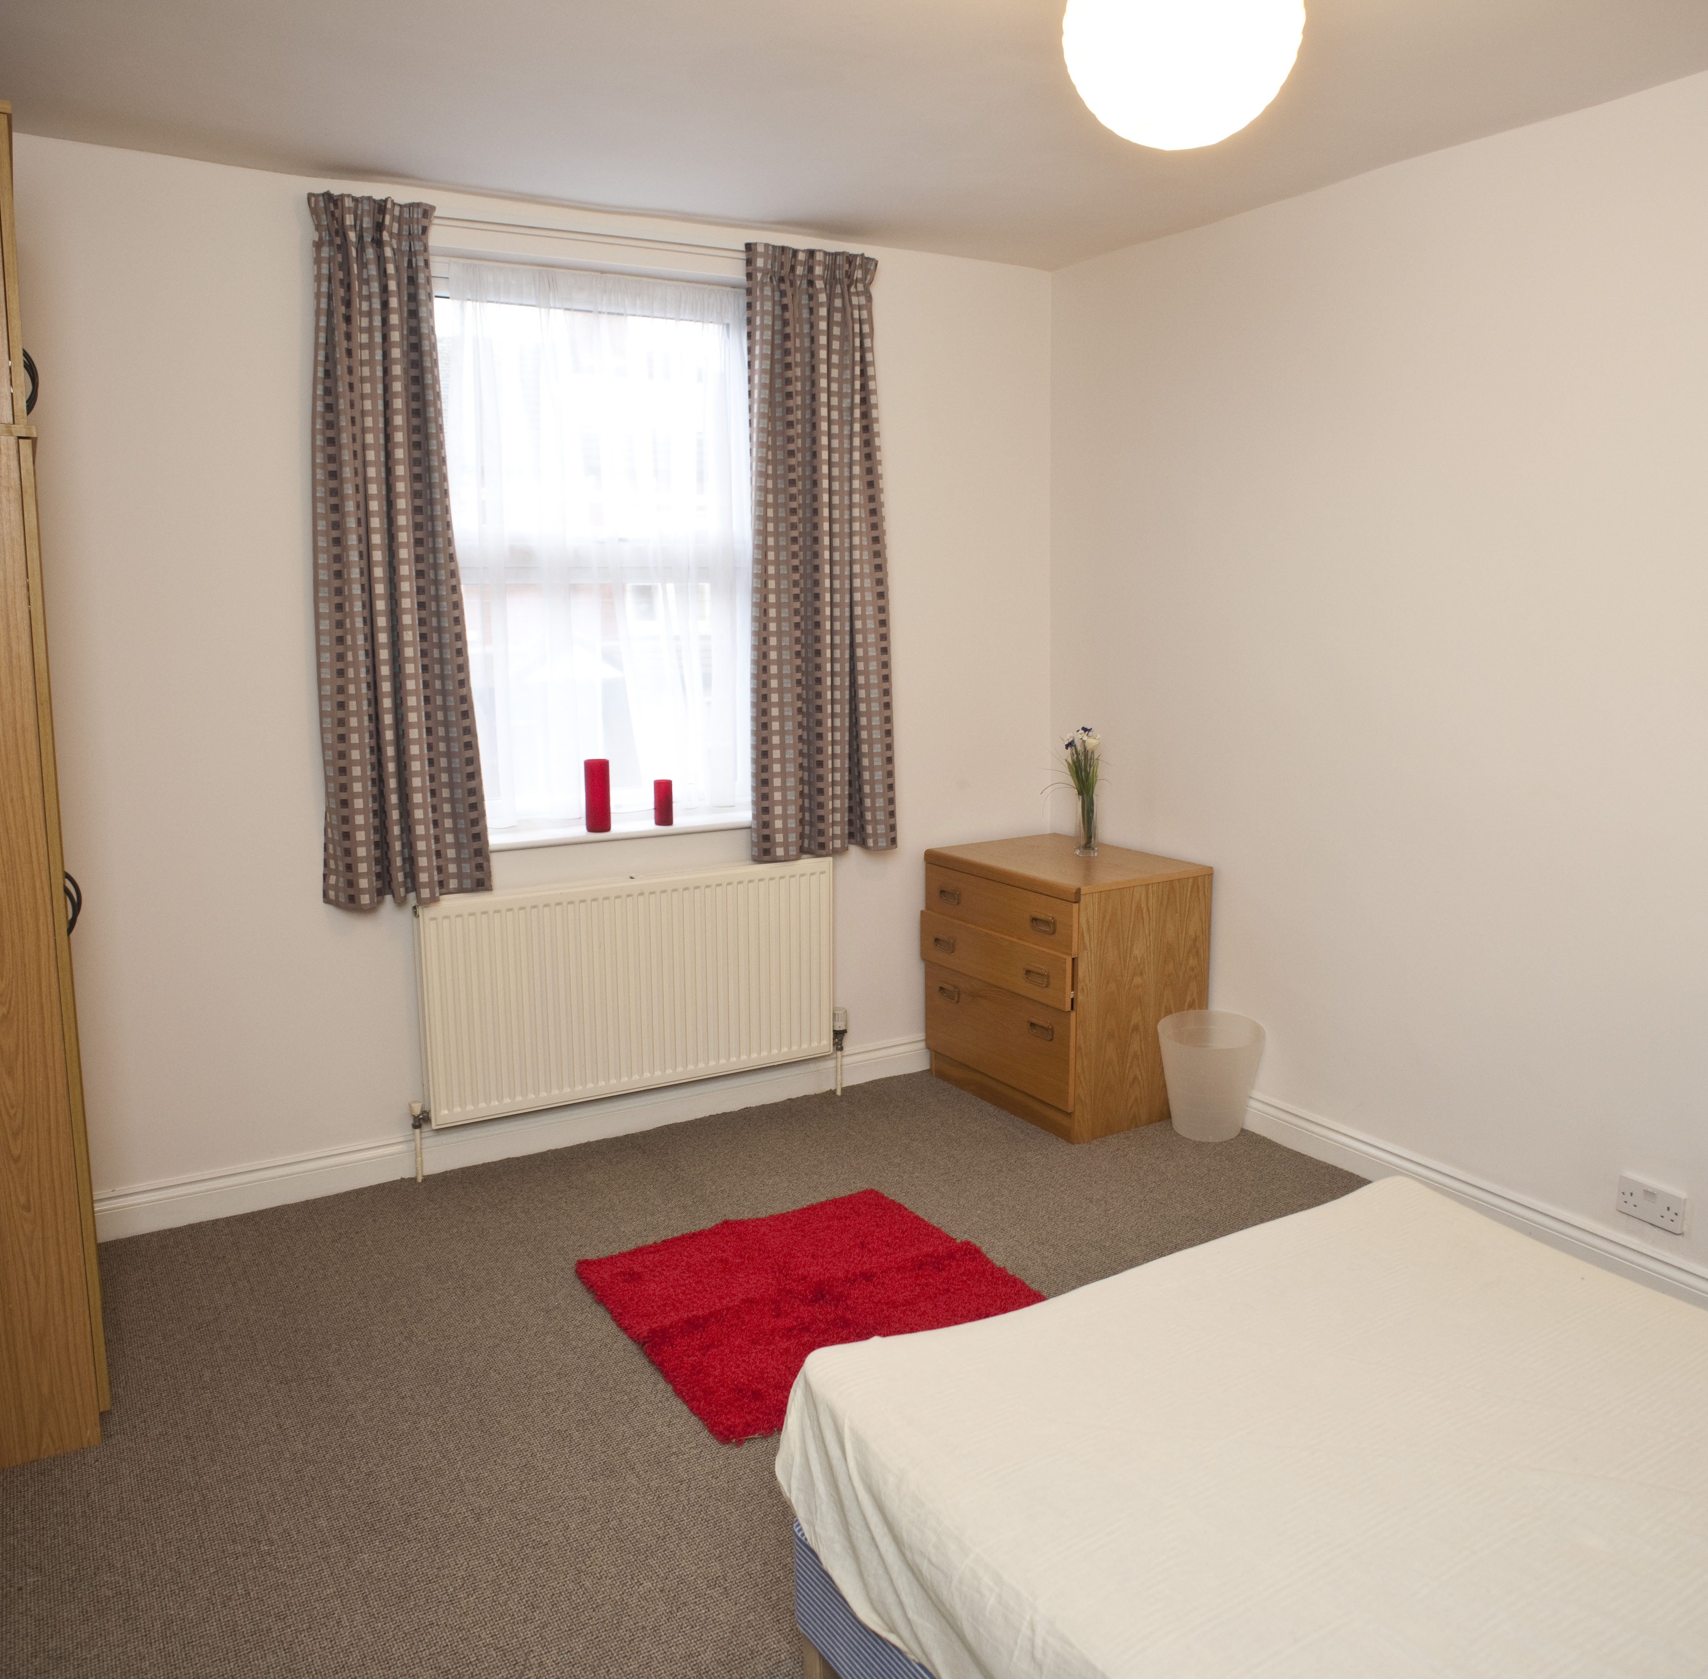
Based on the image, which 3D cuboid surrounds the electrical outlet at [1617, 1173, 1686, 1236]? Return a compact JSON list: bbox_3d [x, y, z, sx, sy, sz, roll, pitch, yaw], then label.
[{"bbox_3d":[1.749,0.800,3.064,0.012,0.086,0.145,-6,11,-30],"label":"electrical outlet"}]

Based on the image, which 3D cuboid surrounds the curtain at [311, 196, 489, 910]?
[{"bbox_3d":[-1.148,-0.690,3.460,0.424,1.681,0.120,-6,11,-30],"label":"curtain"}]

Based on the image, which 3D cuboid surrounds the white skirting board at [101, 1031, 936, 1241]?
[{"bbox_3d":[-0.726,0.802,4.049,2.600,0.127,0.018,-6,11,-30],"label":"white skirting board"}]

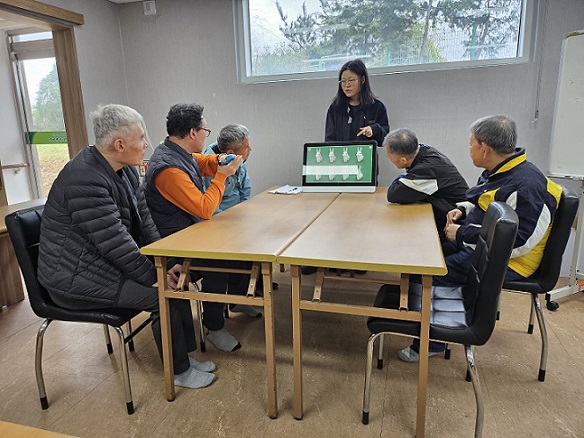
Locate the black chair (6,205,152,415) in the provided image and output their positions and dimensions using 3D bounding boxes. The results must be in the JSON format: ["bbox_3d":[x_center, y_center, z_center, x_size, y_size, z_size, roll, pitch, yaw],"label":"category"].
[{"bbox_3d":[-0.846,0.366,1.894,0.540,0.870,0.470,1,13,9],"label":"black chair"}]

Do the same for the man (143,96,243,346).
[{"bbox_3d":[-0.530,0.030,2.322,0.660,1.330,0.500,0,13,4],"label":"man"}]

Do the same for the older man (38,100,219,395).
[{"bbox_3d":[-0.716,0.154,1.845,0.700,1.300,0.480,0,13,4],"label":"older man"}]

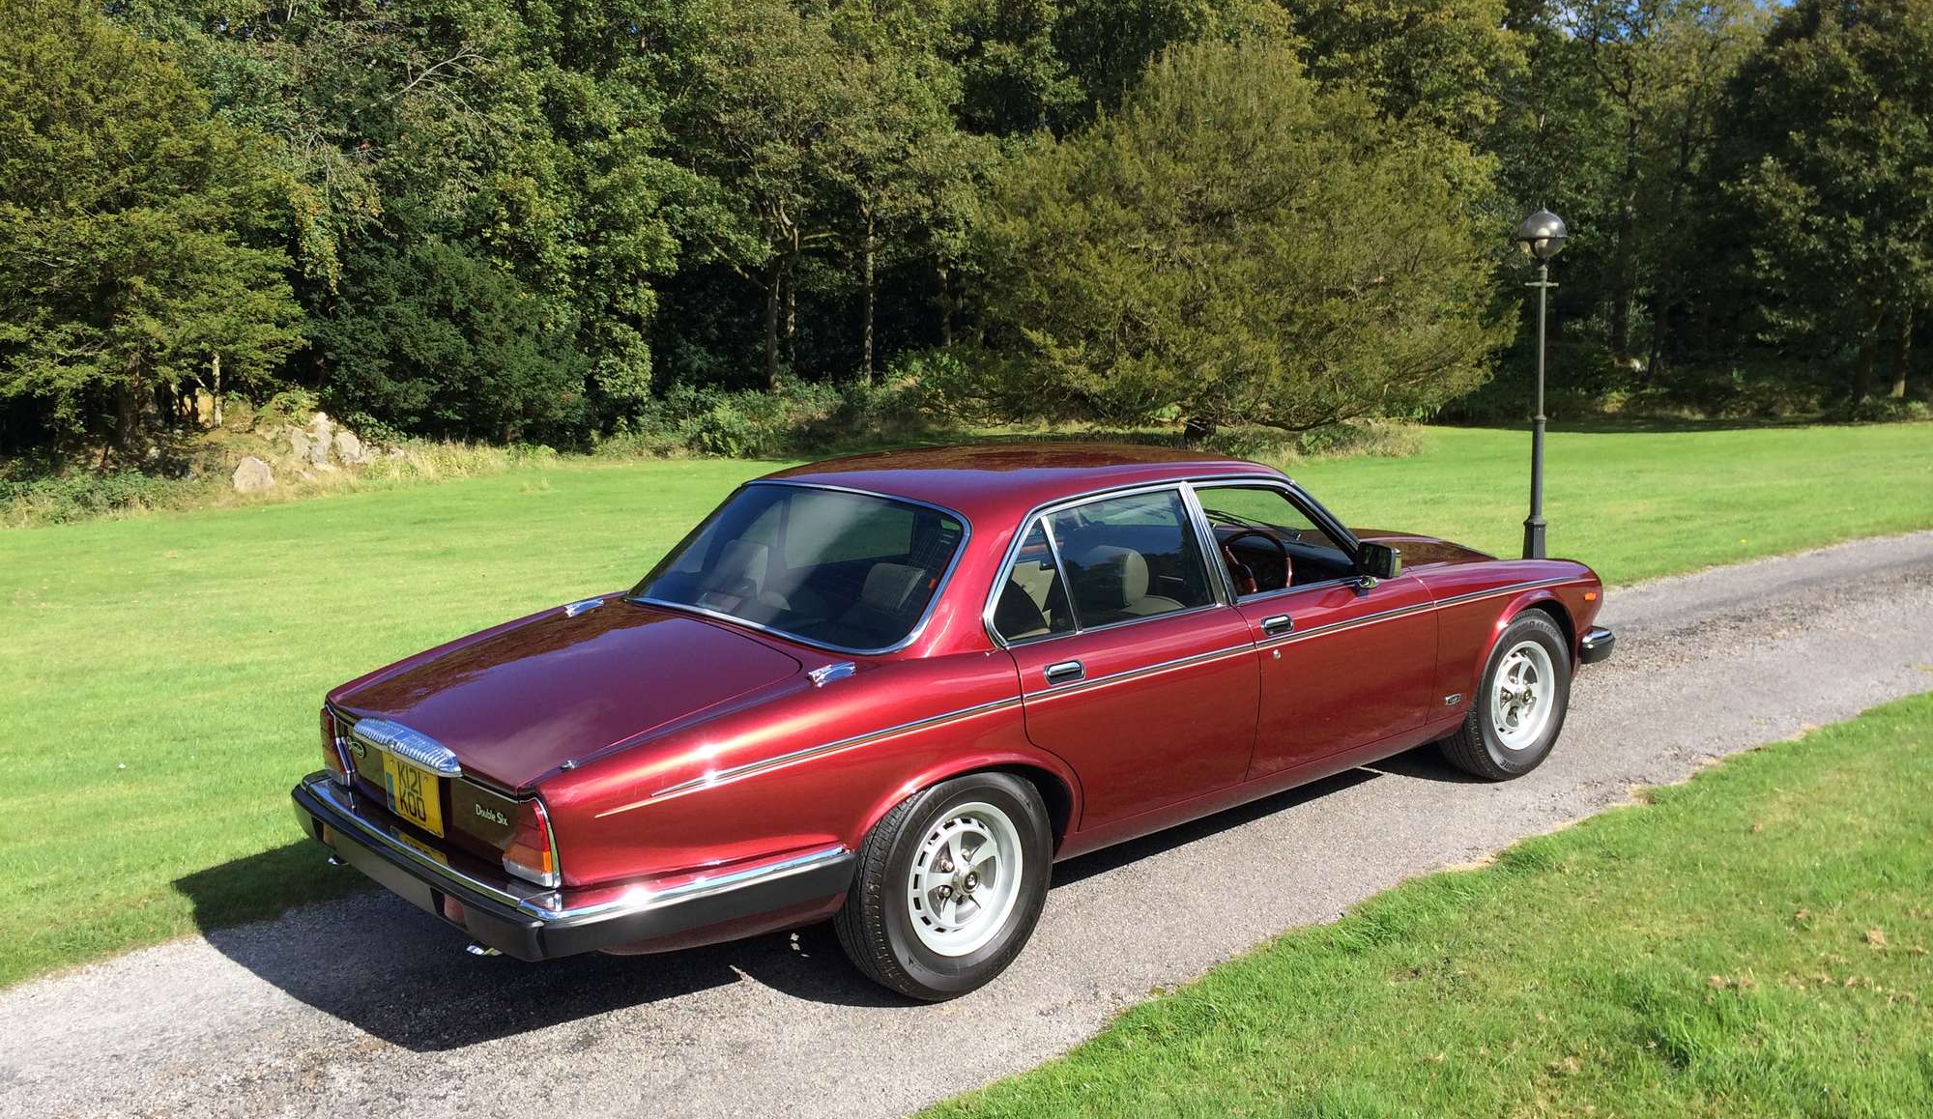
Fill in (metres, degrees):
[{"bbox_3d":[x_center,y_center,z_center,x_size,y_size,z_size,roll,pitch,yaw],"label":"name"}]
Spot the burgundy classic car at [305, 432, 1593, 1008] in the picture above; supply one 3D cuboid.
[{"bbox_3d":[0.402,0.274,5.972,4.950,1.380,1.800,-9,12,-40],"label":"burgundy classic car"}]

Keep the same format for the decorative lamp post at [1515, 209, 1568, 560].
[{"bbox_3d":[3.970,-1.176,11.600,0.360,2.570,0.360,-1,8,0],"label":"decorative lamp post"}]

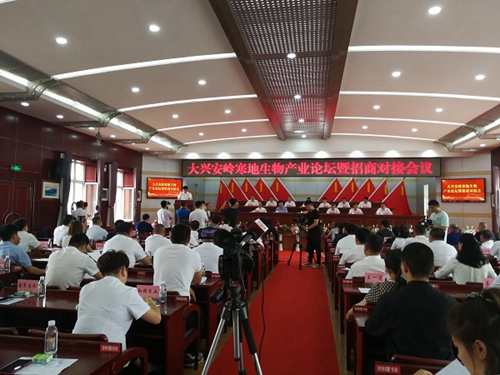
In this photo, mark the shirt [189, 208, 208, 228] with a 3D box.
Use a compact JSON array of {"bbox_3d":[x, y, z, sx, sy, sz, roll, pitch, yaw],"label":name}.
[{"bbox_3d":[-1.530,0.930,11.700,0.520,0.660,0.340,0,-3,19],"label":"shirt"}]

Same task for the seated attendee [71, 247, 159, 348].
[{"bbox_3d":[-0.884,1.016,2.570,0.530,1.210,0.760,0,-3,10],"label":"seated attendee"}]

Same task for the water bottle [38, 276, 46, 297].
[{"bbox_3d":[-1.691,0.801,3.194,0.063,0.178,0.063,0,-3,10],"label":"water bottle"}]

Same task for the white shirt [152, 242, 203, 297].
[{"bbox_3d":[-0.734,0.861,3.950,0.490,0.610,0.340,0,-3,9],"label":"white shirt"}]

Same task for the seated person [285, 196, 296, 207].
[{"bbox_3d":[1.700,1.008,16.414,0.480,1.210,0.700,0,-3,10],"label":"seated person"}]

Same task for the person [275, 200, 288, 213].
[{"bbox_3d":[1.209,1.115,14.764,0.500,1.230,0.700,0,-3,10],"label":"person"}]

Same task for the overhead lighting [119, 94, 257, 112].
[{"bbox_3d":[-1.625,-2.135,9.851,3.640,0.320,0.200,0,-3,9],"label":"overhead lighting"}]

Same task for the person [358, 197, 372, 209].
[{"bbox_3d":[4.997,1.009,16.800,0.540,1.200,0.650,0,-3,9],"label":"person"}]

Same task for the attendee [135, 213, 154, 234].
[{"bbox_3d":[-2.643,1.320,9.813,0.500,1.300,0.720,0,-3,10],"label":"attendee"}]

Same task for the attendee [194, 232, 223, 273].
[{"bbox_3d":[-0.456,1.112,4.585,0.470,1.250,0.750,0,-3,10],"label":"attendee"}]

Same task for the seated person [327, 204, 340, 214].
[{"bbox_3d":[3.102,1.168,14.445,0.520,1.160,0.700,0,-3,10],"label":"seated person"}]

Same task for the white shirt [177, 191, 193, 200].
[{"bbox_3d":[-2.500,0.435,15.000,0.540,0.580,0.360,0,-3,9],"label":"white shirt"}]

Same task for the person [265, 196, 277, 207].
[{"bbox_3d":[0.920,0.996,17.500,0.520,1.200,0.650,0,-3,9],"label":"person"}]

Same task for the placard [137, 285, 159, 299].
[{"bbox_3d":[-0.809,0.838,3.115,0.185,0.105,0.060,0,-3,10],"label":"placard"}]

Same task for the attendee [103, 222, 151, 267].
[{"bbox_3d":[-1.461,1.081,4.755,0.530,1.290,0.750,0,-3,10],"label":"attendee"}]

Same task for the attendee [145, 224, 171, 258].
[{"bbox_3d":[-1.513,1.248,6.450,0.530,1.260,0.700,0,-3,9],"label":"attendee"}]

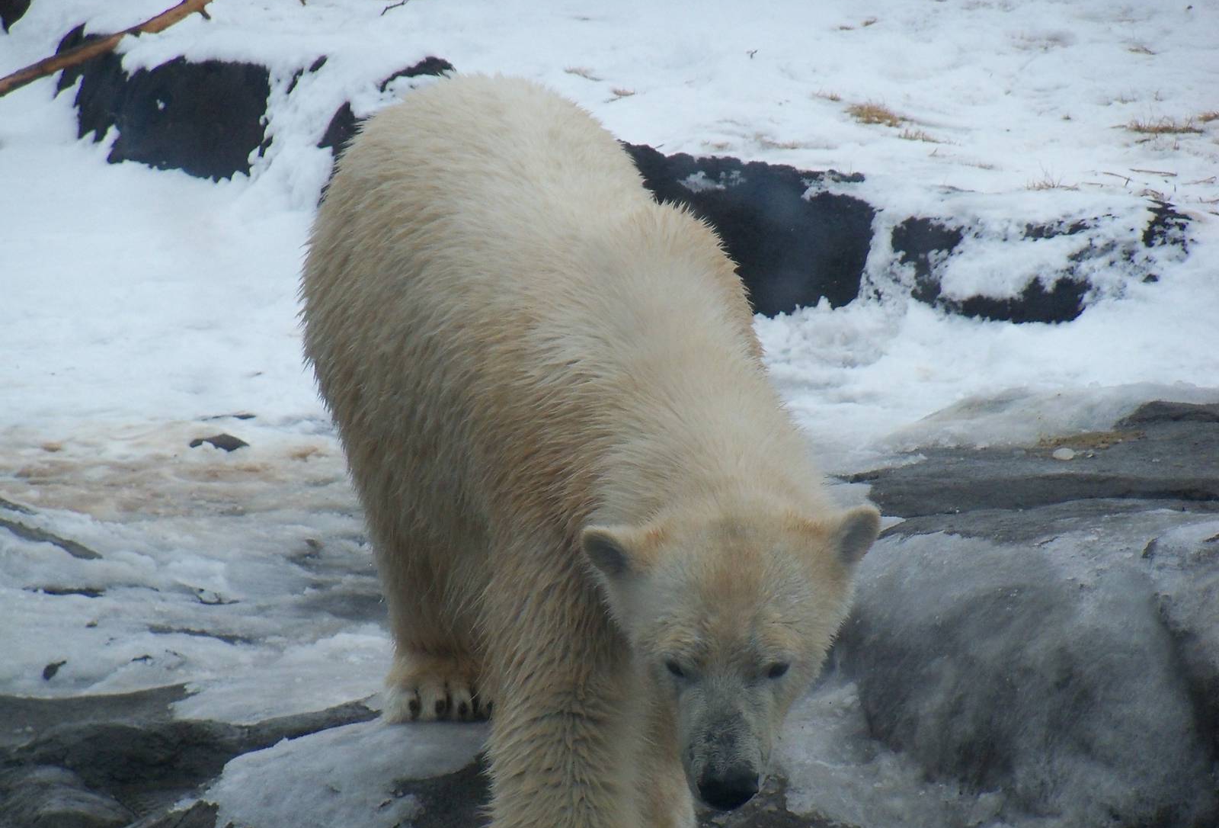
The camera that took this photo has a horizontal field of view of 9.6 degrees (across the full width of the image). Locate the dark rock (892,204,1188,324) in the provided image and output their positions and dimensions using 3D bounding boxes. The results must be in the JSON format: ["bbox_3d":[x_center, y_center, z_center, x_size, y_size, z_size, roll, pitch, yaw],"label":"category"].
[{"bbox_3d":[0.827,-0.287,14.000,0.569,0.172,0.270,0,13,0],"label":"dark rock"}]

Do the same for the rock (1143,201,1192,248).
[{"bbox_3d":[1.079,-0.367,14.100,0.090,0.078,0.080,0,13,0],"label":"rock"}]

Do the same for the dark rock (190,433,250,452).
[{"bbox_3d":[-0.705,0.053,13.200,0.109,0.040,0.070,0,13,0],"label":"dark rock"}]

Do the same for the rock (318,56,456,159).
[{"bbox_3d":[-0.451,-0.622,14.800,0.292,0.190,0.210,0,13,0],"label":"rock"}]

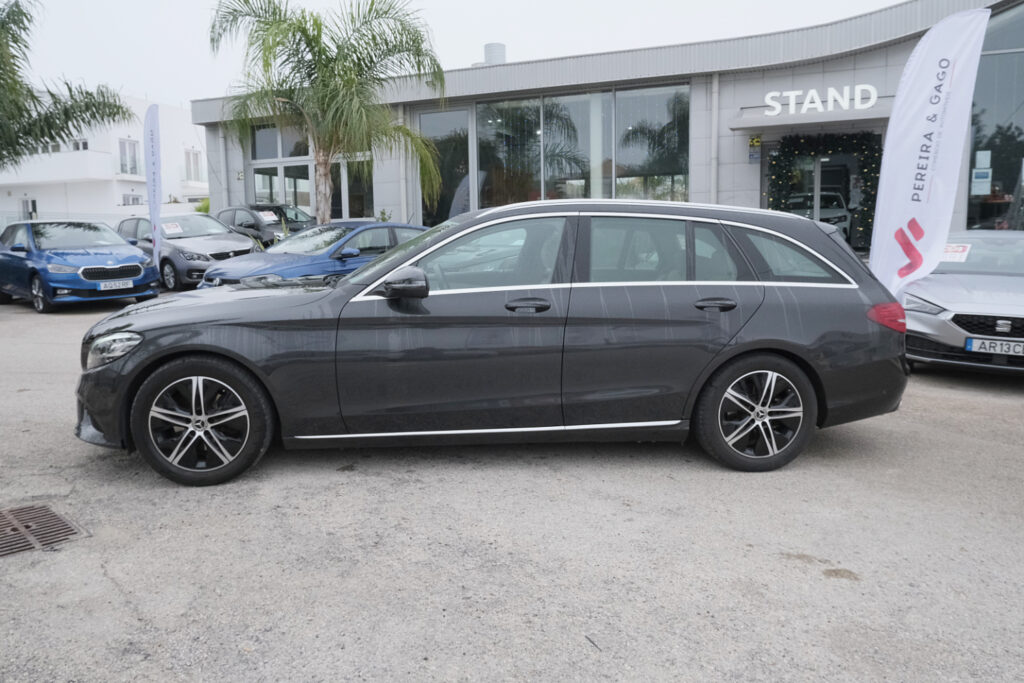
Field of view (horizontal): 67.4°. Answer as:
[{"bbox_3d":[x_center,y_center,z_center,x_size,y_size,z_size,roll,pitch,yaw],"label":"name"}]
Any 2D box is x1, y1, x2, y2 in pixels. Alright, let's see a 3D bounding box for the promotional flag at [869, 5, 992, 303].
[{"bbox_3d":[3.670,-1.420,6.900,0.850,2.950,0.160,3,8,21],"label":"promotional flag"}]

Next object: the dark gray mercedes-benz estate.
[{"bbox_3d":[-0.066,-0.134,4.706,4.700,1.457,1.840,-1,7,-7],"label":"dark gray mercedes-benz estate"}]

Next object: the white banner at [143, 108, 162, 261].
[{"bbox_3d":[-6.150,-2.550,13.150,0.720,2.950,0.150,6,10,41],"label":"white banner"}]

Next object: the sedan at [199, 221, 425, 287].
[{"bbox_3d":[-2.580,-1.080,11.700,1.780,1.450,4.200,6,10,40],"label":"sedan"}]

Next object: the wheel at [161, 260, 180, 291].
[{"bbox_3d":[-6.500,-1.250,14.750,0.635,0.635,0.215,6,9,40],"label":"wheel"}]

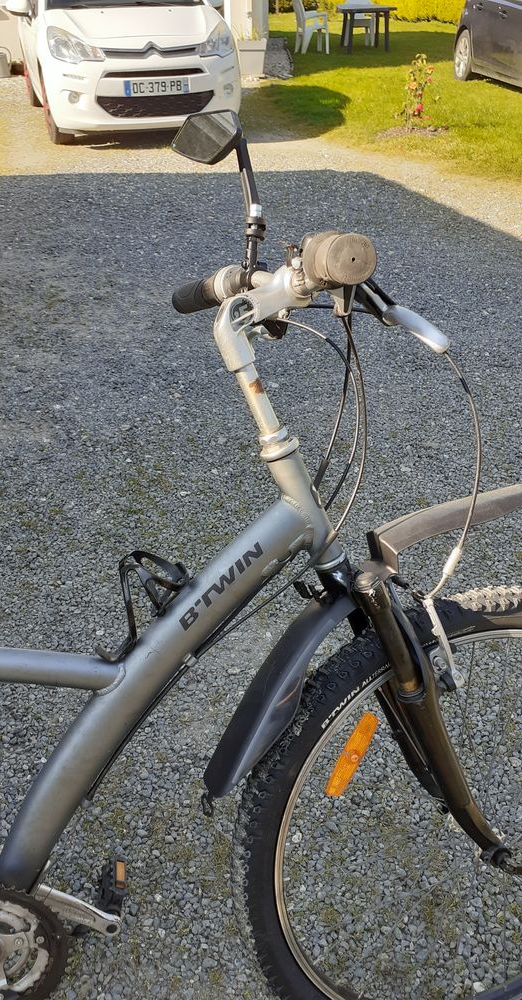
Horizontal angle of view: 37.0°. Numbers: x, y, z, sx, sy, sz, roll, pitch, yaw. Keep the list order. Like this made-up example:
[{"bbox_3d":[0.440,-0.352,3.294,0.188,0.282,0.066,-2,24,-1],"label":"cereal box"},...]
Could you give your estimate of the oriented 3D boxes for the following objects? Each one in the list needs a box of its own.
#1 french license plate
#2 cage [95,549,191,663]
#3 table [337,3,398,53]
[{"bbox_3d":[-0.829,-3.314,6.263,0.520,0.110,0.020,-10,35,-15],"label":"french license plate"},{"bbox_3d":[-0.146,0.112,0.877,0.140,0.084,0.076,-43,17,3],"label":"cage"},{"bbox_3d":[2.041,-9.270,15.354,0.980,0.720,1.400,-1,34,-1],"label":"table"}]

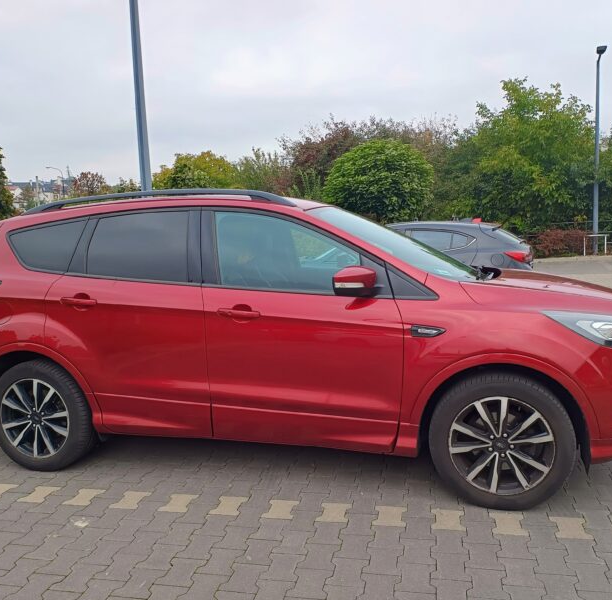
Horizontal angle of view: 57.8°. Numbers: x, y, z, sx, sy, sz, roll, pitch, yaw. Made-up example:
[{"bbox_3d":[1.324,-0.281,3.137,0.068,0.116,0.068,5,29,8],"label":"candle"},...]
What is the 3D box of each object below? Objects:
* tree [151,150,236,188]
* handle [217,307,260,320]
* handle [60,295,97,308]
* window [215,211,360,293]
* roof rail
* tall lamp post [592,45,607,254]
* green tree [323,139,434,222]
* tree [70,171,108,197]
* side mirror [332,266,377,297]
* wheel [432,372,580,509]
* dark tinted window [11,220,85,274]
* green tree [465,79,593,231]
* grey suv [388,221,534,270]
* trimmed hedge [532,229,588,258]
[{"bbox_3d":[-5.874,-5.194,30.341,4.700,5.826,4.500,-3,7,-10],"label":"tree"},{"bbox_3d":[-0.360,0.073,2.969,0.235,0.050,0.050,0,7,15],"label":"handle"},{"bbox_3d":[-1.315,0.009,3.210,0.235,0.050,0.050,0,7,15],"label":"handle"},{"bbox_3d":[-0.121,-0.257,2.953,0.820,0.470,0.070,0,-14,15],"label":"window"},{"bbox_3d":[-0.943,-0.581,3.324,1.840,0.130,0.080,0,7,15],"label":"roof rail"},{"bbox_3d":[11.123,-5.595,20.963,0.280,7.740,0.450,-6,8,-30],"label":"tall lamp post"},{"bbox_3d":[2.127,-2.633,16.106,3.100,3.950,3.100,0,7,15],"label":"green tree"},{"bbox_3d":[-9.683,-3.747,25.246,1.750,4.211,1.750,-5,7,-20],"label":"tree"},{"bbox_3d":[0.238,-0.094,2.695,0.190,0.155,0.230,0,7,15],"label":"side mirror"},{"bbox_3d":[0.975,0.700,2.795,0.685,0.685,0.235,0,7,15],"label":"wheel"},{"bbox_3d":[-1.587,-0.321,3.386,0.610,0.323,0.060,0,-9,20],"label":"dark tinted window"},{"bbox_3d":[10.769,-6.647,26.964,6.100,7.928,5.500,1,7,22],"label":"green tree"},{"bbox_3d":[1.284,-0.490,9.112,4.460,1.460,1.800,0,7,15],"label":"grey suv"},{"bbox_3d":[10.762,-2.394,23.575,2.250,1.279,1.200,-2,7,0],"label":"trimmed hedge"}]

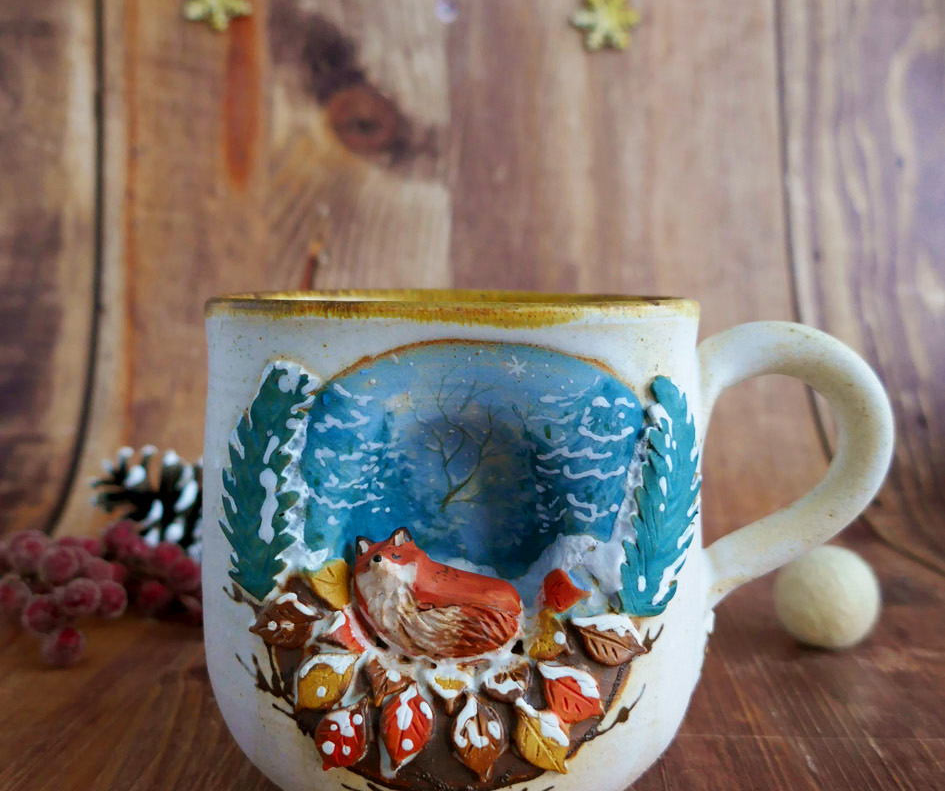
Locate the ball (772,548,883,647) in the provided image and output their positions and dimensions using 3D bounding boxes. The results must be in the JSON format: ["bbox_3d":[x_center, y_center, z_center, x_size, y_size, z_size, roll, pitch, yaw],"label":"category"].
[{"bbox_3d":[0.088,0.050,0.245,0.025,0.025,0.025,0,8,0],"label":"ball"}]

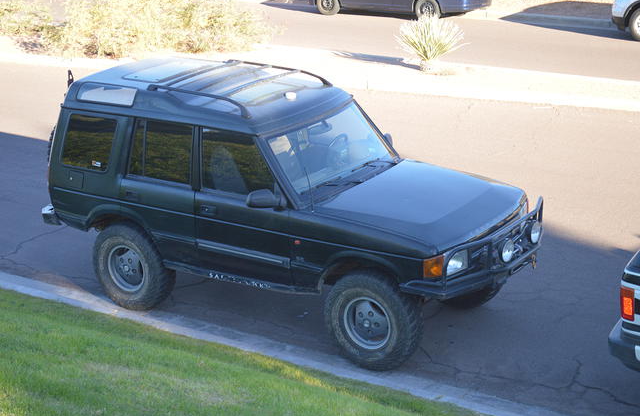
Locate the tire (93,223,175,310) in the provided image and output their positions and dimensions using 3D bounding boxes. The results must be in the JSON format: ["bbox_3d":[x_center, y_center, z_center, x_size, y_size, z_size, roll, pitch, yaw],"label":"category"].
[{"bbox_3d":[-1.686,0.514,11.189,0.825,0.825,0.265,10,22,32],"label":"tire"}]

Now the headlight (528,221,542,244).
[{"bbox_3d":[1.711,0.192,9.965,0.100,0.190,0.185,10,22,32],"label":"headlight"}]

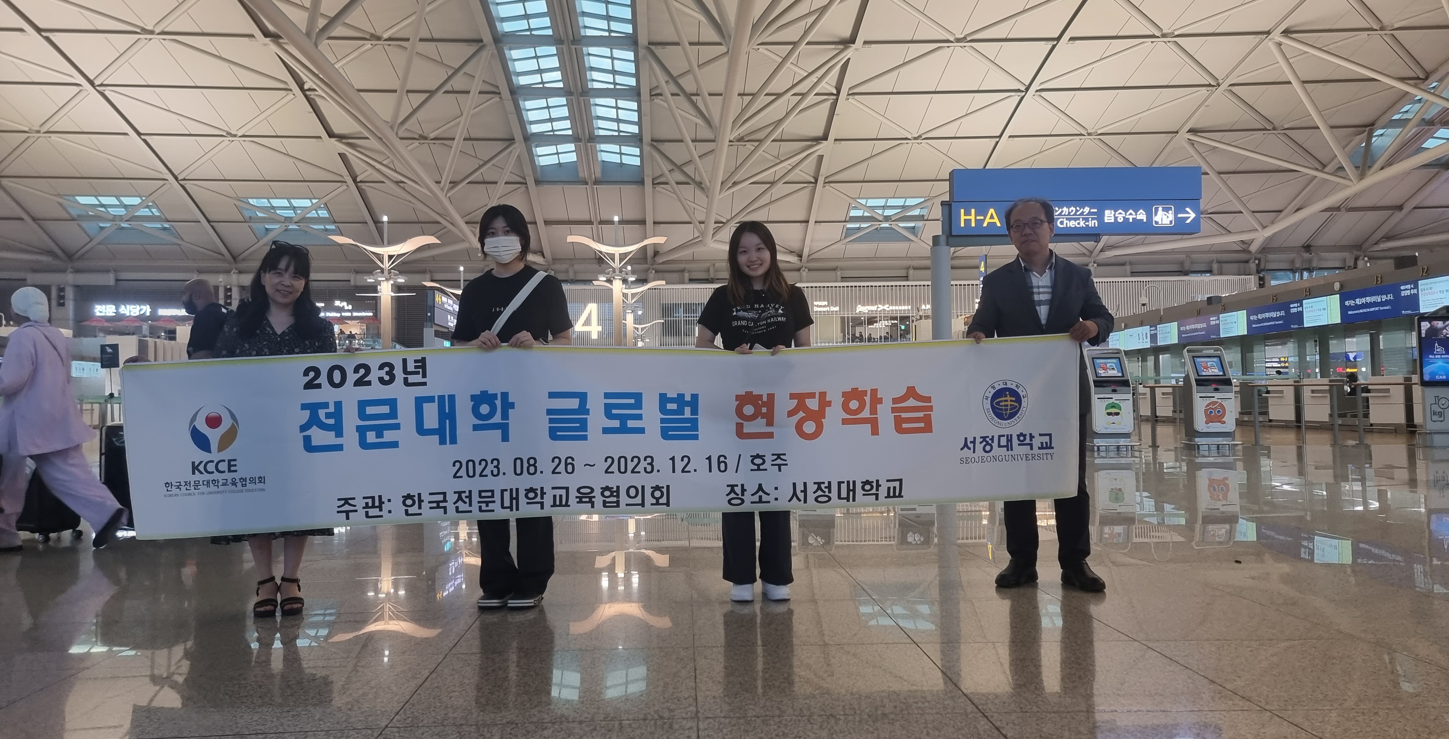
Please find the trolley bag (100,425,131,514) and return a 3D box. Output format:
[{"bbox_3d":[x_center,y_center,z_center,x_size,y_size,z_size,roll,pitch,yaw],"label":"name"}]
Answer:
[{"bbox_3d":[-3.950,0.759,6.867,0.490,0.760,0.310,-1,-2,-3],"label":"trolley bag"}]

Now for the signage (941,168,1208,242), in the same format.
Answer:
[{"bbox_3d":[3.404,-1.614,9.800,2.430,0.680,0.230,-1,-2,-3],"label":"signage"}]

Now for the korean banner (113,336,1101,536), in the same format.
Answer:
[{"bbox_3d":[-0.415,0.267,4.160,3.920,0.700,0.100,-1,3,-5],"label":"korean banner"}]

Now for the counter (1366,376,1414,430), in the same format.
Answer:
[{"bbox_3d":[14.203,0.734,20.974,0.760,1.140,1.250,-1,-2,-3],"label":"counter"}]

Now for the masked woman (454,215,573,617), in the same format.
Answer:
[{"bbox_3d":[-0.905,0.144,4.286,0.530,1.720,0.400,-1,-2,-6],"label":"masked woman"}]

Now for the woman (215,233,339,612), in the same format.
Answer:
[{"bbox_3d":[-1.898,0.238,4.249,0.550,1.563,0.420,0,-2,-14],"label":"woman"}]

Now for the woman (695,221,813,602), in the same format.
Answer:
[{"bbox_3d":[0.130,0.166,4.348,0.520,1.645,0.400,-1,-2,0],"label":"woman"}]

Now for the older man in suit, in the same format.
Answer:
[{"bbox_3d":[1.429,0.089,4.586,0.660,1.772,0.420,-1,-2,11],"label":"older man in suit"}]

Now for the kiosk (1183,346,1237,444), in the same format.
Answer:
[{"bbox_3d":[7.593,0.446,15.669,0.640,1.570,0.520,-1,-2,-3],"label":"kiosk"}]

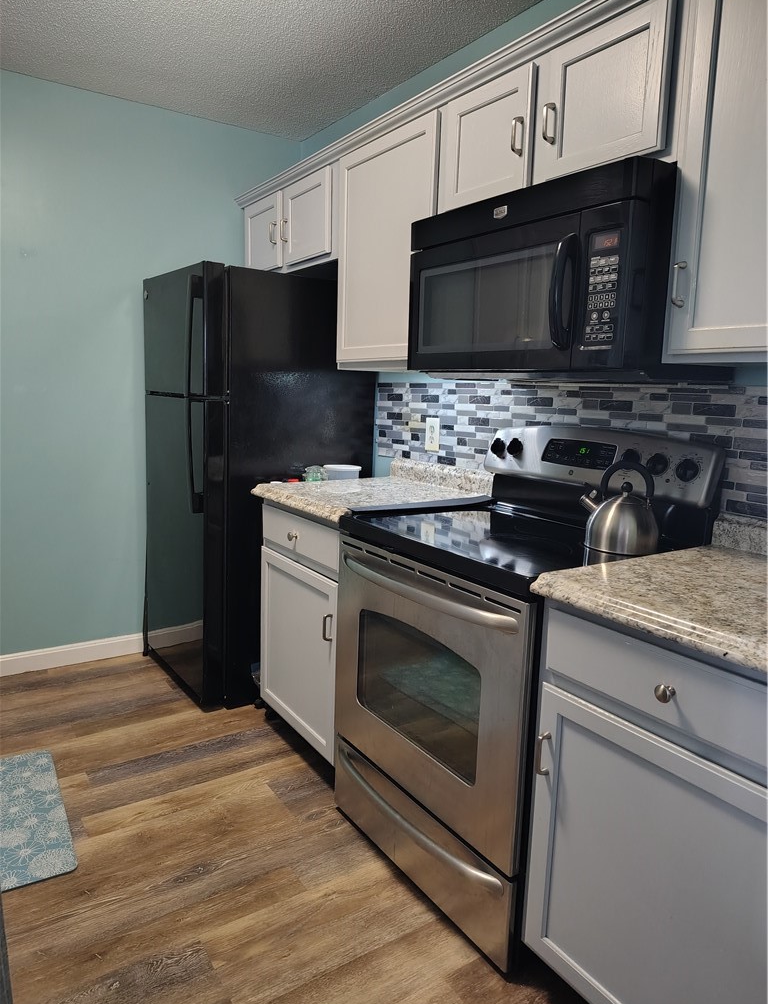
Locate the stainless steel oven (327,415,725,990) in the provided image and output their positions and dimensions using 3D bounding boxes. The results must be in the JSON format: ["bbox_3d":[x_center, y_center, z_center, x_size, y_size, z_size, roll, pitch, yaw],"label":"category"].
[{"bbox_3d":[0.319,0.401,1.931,0.665,1.175,0.755,-4,10,-33],"label":"stainless steel oven"}]

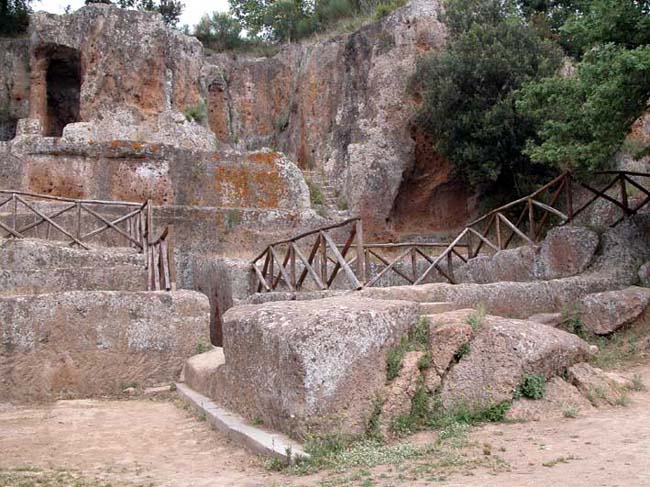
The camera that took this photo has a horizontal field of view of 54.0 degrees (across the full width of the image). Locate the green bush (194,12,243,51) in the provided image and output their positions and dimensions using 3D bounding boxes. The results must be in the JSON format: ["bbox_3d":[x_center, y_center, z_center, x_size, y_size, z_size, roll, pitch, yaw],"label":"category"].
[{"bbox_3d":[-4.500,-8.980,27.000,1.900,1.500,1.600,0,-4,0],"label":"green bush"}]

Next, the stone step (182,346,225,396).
[{"bbox_3d":[-1.430,1.678,8.341,0.650,0.460,1.050,2,-3,-36],"label":"stone step"}]

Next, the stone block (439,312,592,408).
[{"bbox_3d":[2.310,1.383,7.702,1.650,0.920,1.150,1,-2,-23],"label":"stone block"}]

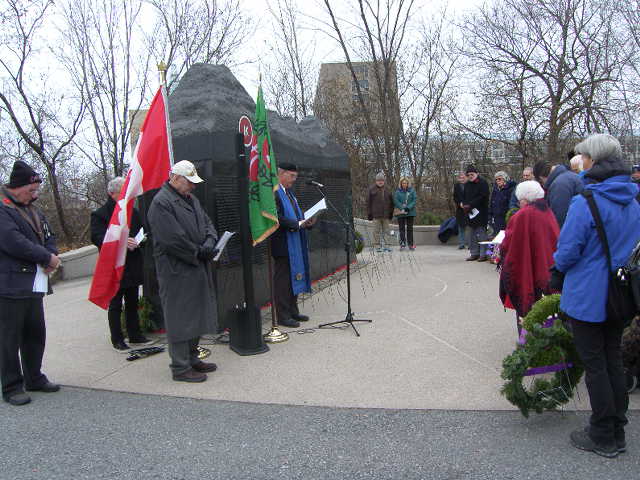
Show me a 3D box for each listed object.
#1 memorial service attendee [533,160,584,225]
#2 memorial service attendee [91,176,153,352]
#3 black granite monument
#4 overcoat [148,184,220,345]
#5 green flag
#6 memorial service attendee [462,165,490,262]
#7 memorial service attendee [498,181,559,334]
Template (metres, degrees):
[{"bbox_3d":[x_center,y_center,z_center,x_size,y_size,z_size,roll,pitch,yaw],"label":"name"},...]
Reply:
[{"bbox_3d":[2.620,-0.013,5.644,0.480,1.700,0.550,2,7,24],"label":"memorial service attendee"},{"bbox_3d":[-1.876,0.197,4.951,0.420,1.640,0.520,3,8,35],"label":"memorial service attendee"},{"bbox_3d":[-0.679,-0.703,7.580,0.900,2.780,4.850,1,7,22],"label":"black granite monument"},{"bbox_3d":[-1.088,0.178,4.095,0.430,1.220,0.520,1,7,23],"label":"overcoat"},{"bbox_3d":[-0.536,-0.707,4.911,0.300,1.530,0.220,-2,6,-6],"label":"green flag"},{"bbox_3d":[2.888,-0.513,9.614,0.540,1.760,0.400,4,8,37],"label":"memorial service attendee"},{"bbox_3d":[1.816,0.243,4.484,0.420,1.500,0.540,5,9,45],"label":"memorial service attendee"}]

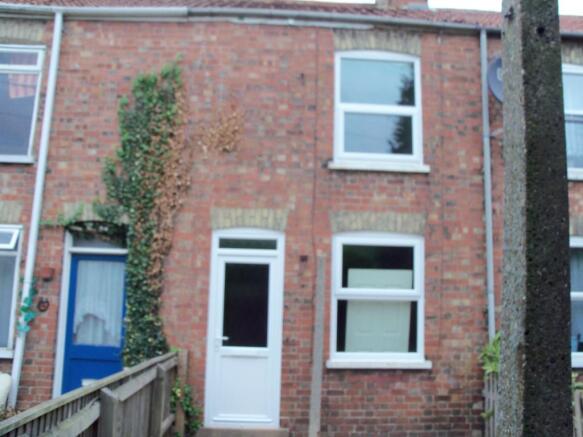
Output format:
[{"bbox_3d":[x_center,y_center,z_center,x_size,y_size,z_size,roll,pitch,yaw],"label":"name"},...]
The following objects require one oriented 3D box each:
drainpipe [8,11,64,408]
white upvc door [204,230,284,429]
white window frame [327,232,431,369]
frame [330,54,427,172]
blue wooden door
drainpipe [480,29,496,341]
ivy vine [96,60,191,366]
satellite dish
[{"bbox_3d":[-3.016,-0.169,6.960,0.085,4.907,0.085,3,-9,-3],"label":"drainpipe"},{"bbox_3d":[-0.545,1.269,6.987,0.887,2.340,0.090,2,-9,-3],"label":"white upvc door"},{"bbox_3d":[1.060,0.969,7.112,1.270,1.643,0.150,2,-9,-3],"label":"white window frame"},{"bbox_3d":[1.122,-1.375,7.497,1.289,1.593,0.150,2,-9,-3],"label":"frame"},{"bbox_3d":[-2.288,1.376,6.936,0.704,1.916,0.060,2,-9,-3],"label":"blue wooden door"},{"bbox_3d":[2.433,0.082,7.248,0.080,5.167,0.080,2,-9,-3],"label":"drainpipe"},{"bbox_3d":[-1.746,0.066,6.968,1.051,4.165,0.250,2,-9,-3],"label":"ivy vine"},{"bbox_3d":[2.795,-1.712,7.328,0.600,0.620,0.380,4,-10,-17],"label":"satellite dish"}]

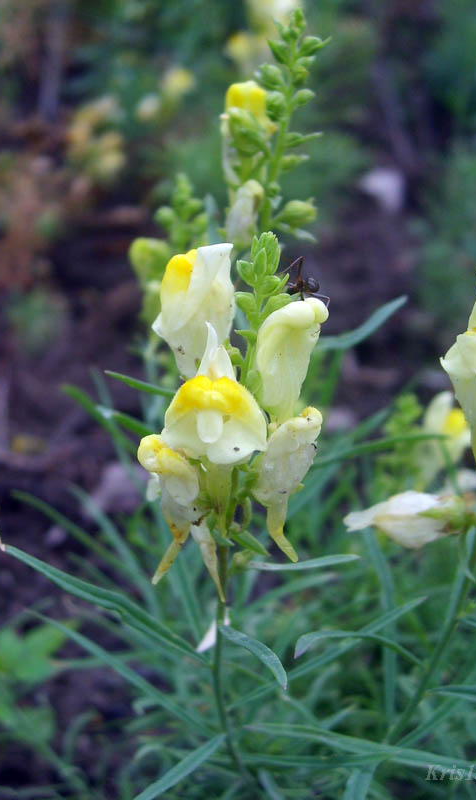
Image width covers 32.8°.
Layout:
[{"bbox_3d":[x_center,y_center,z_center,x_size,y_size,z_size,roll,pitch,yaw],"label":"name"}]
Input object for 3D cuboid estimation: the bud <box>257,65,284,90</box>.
[{"bbox_3d":[0.008,-0.077,0.192,0.007,0.007,0.007,-19,22,0],"label":"bud"}]

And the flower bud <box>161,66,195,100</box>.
[{"bbox_3d":[-0.033,-0.171,0.436,0.017,0.019,0.017,0,25,0],"label":"flower bud"}]

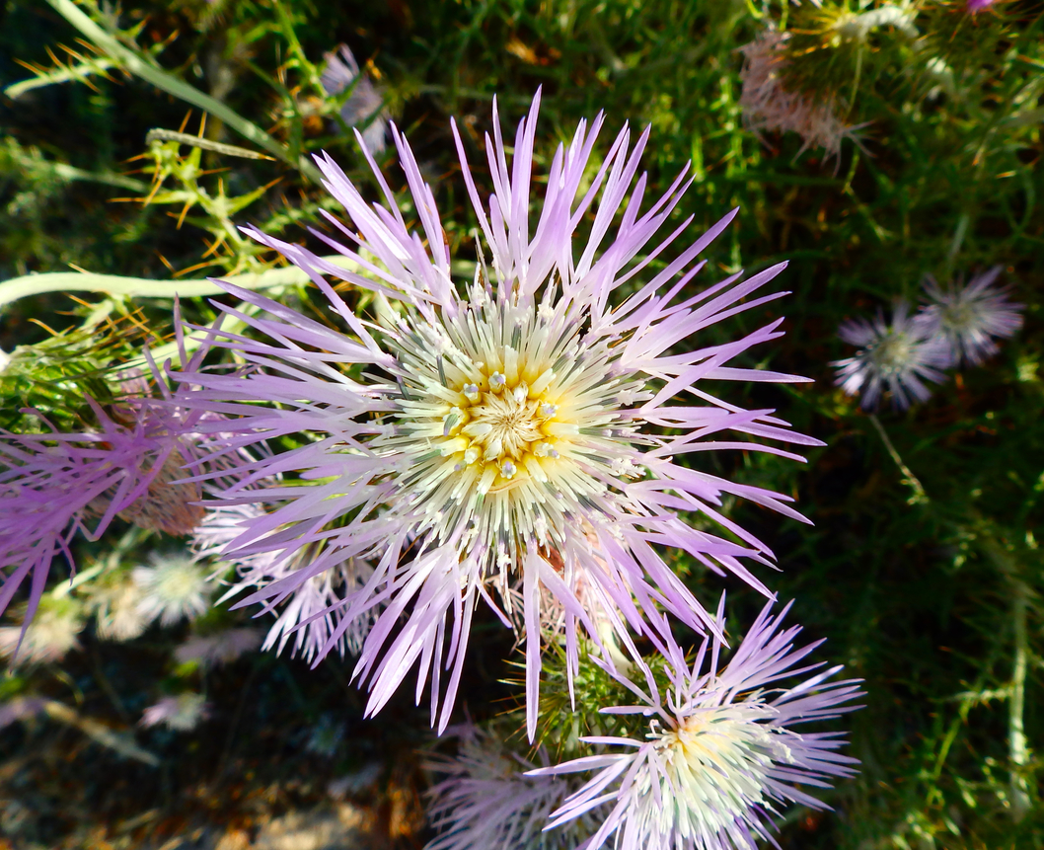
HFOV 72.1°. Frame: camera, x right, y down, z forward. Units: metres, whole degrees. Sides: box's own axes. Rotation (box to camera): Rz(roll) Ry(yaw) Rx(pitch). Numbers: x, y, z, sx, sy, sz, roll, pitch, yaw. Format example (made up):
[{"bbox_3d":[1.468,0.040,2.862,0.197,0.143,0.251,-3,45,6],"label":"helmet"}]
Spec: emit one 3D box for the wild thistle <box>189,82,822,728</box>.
[{"bbox_3d":[-0.003,-0.001,0.085,0.067,0.028,0.067,0,87,0],"label":"wild thistle"}]

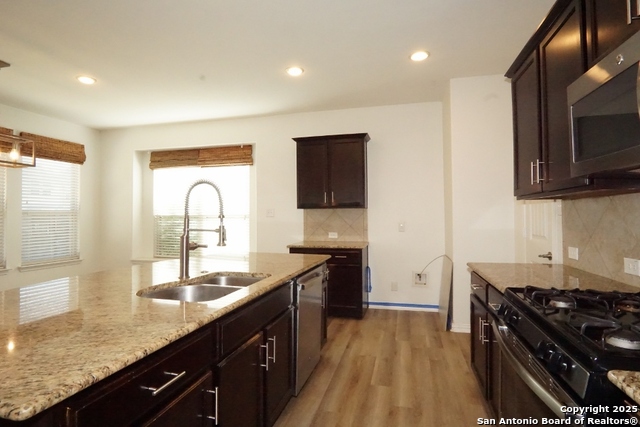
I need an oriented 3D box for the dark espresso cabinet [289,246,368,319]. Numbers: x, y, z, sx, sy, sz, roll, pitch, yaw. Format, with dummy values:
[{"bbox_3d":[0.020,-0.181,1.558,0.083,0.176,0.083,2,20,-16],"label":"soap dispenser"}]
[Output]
[{"bbox_3d":[0.147,0.857,4.195,0.916,0.877,0.598,0,-1,15],"label":"dark espresso cabinet"}]

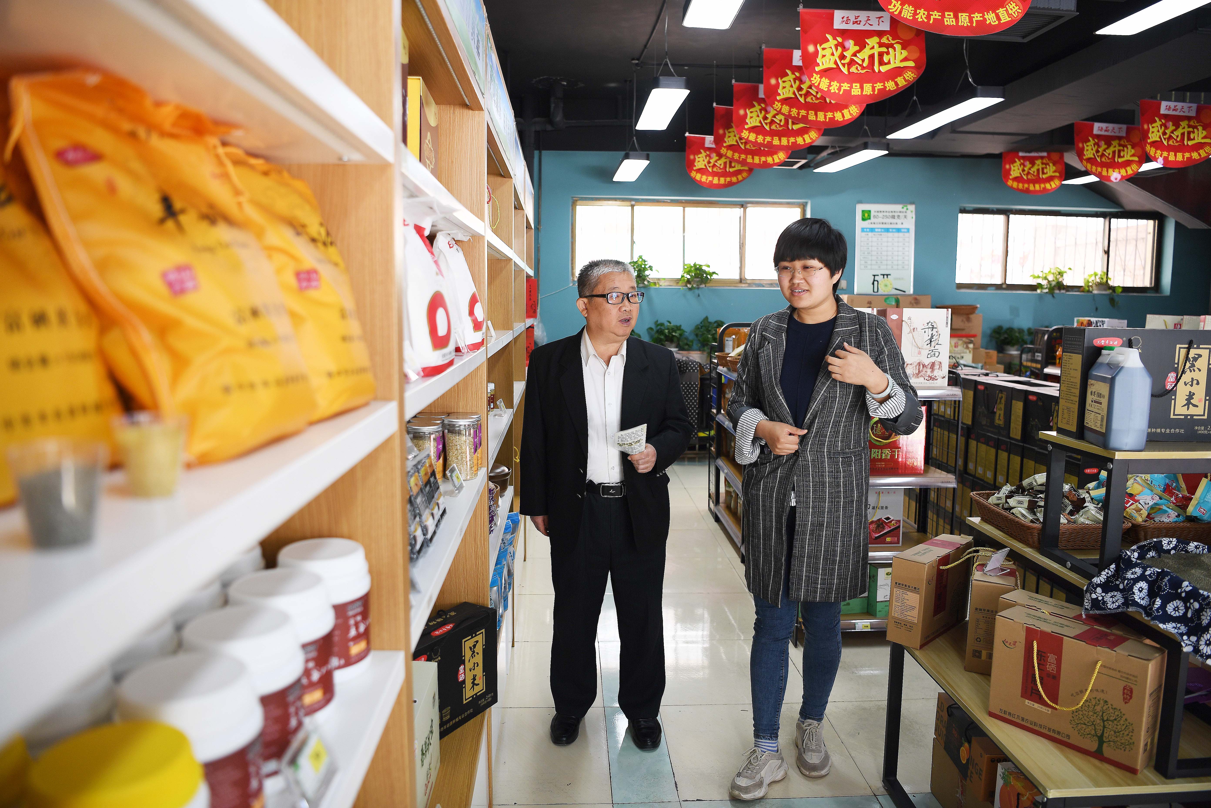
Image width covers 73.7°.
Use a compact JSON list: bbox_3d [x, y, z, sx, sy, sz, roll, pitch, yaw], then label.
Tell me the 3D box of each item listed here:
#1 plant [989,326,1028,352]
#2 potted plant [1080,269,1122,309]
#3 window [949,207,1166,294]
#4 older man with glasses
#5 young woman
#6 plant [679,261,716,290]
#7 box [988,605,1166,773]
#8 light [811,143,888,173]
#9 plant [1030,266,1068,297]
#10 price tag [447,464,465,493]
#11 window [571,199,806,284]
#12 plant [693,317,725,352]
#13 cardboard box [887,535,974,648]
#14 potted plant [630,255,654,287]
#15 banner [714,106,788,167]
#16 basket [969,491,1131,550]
[{"bbox_3d":[4.145,-0.656,8.292,0.370,0.280,0.340,0,7,-5],"label":"plant"},{"bbox_3d":[5.135,-1.190,8.354,0.340,0.380,0.260,0,7,-3],"label":"potted plant"},{"bbox_3d":[4.685,-1.581,8.365,2.160,0.850,0.130,0,7,-3],"label":"window"},{"bbox_3d":[-0.011,0.336,2.848,0.590,1.670,0.370,0,7,-7],"label":"older man with glasses"},{"bbox_3d":[0.671,0.324,2.607,0.580,1.770,0.430,2,7,12],"label":"young woman"},{"bbox_3d":[0.954,-1.319,8.306,0.380,0.300,0.320,0,7,-5],"label":"plant"},{"bbox_3d":[1.130,0.676,1.948,0.109,0.268,0.332,-5,9,-39],"label":"box"},{"bbox_3d":[2.080,-2.085,6.889,0.220,0.065,1.130,0,7,-3],"label":"light"},{"bbox_3d":[4.722,-1.300,8.592,0.360,0.310,0.310,0,7,-5],"label":"plant"},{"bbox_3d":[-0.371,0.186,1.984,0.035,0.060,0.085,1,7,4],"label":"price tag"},{"bbox_3d":[0.862,-1.669,8.307,2.410,0.870,0.120,0,7,-5],"label":"window"},{"bbox_3d":[1.021,-0.661,7.883,0.330,0.370,0.310,0,7,-3],"label":"plant"},{"bbox_3d":[1.038,0.592,2.568,0.335,0.266,0.103,-6,10,-42],"label":"cardboard box"},{"bbox_3d":[0.362,-1.328,8.122,0.270,0.330,0.270,0,7,-3],"label":"potted plant"},{"bbox_3d":[1.207,-2.207,6.687,0.660,0.490,0.020,-1,7,-9],"label":"banner"},{"bbox_3d":[1.380,0.365,2.529,0.285,0.088,0.390,0,7,-3],"label":"basket"}]

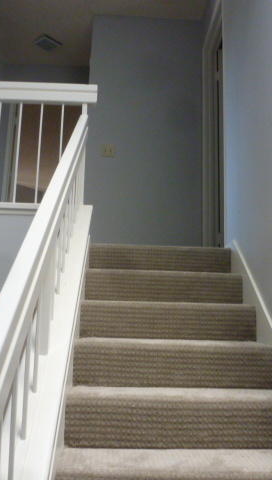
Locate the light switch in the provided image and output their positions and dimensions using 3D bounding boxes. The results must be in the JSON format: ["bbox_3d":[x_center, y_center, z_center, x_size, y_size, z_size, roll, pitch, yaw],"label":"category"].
[{"bbox_3d":[-0.248,-0.823,4.091,0.118,0.118,0.012,2,-10,-2],"label":"light switch"}]

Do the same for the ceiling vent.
[{"bbox_3d":[-0.950,-2.111,4.772,0.225,0.030,0.225,-9,-15,44],"label":"ceiling vent"}]

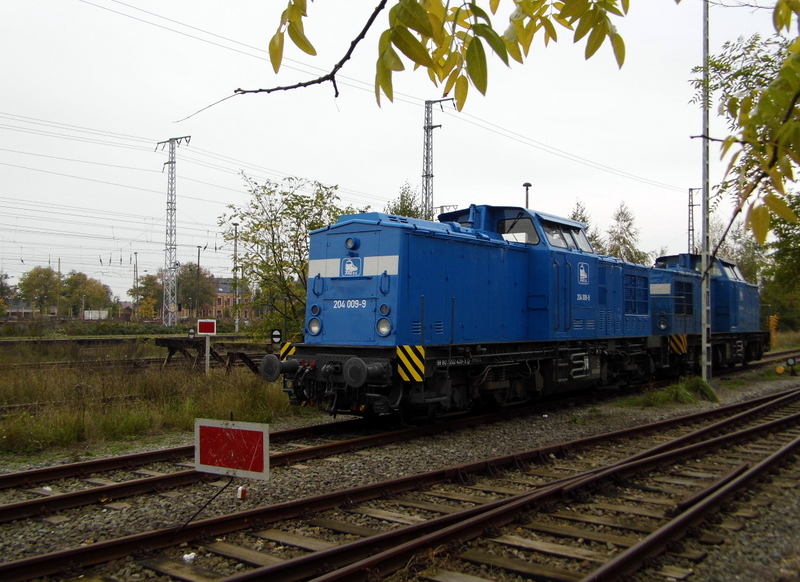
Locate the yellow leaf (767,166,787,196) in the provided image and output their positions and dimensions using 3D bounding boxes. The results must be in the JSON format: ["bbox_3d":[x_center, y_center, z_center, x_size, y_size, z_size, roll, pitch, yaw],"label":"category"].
[{"bbox_3d":[0.585,-0.172,1.220,0.023,0.060,0.013,-36,-18,14],"label":"yellow leaf"}]

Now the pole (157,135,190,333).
[{"bbox_3d":[-19.566,-4.590,67.546,4.629,17.148,0.850,-2,-3,37],"label":"pole"}]

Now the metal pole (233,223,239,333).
[{"bbox_3d":[-13.995,-1.073,66.808,0.480,9.287,0.480,-2,-3,37],"label":"metal pole"}]

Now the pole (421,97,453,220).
[{"bbox_3d":[2.777,-4.950,55.592,2.527,17.476,0.900,-2,-3,37],"label":"pole"}]

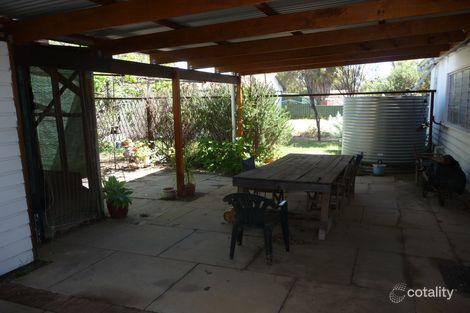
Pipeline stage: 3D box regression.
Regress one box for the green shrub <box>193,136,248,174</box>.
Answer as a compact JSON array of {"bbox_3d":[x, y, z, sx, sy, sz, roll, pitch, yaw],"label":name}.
[{"bbox_3d":[-0.356,-0.071,9.142,1.350,0.880,1.000,-2,9,-2],"label":"green shrub"}]

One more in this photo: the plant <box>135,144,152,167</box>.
[{"bbox_3d":[-2.604,-0.046,10.309,0.480,0.600,0.480,-4,9,-14],"label":"plant"}]

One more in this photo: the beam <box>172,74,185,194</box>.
[{"bbox_3d":[-1.037,-0.366,6.689,0.100,2.210,0.100,2,9,23],"label":"beam"}]

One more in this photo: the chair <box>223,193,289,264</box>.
[{"bbox_3d":[0.266,0.719,4.036,0.610,0.770,0.560,2,9,23],"label":"chair"}]

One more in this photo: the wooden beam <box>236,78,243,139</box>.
[{"bbox_3d":[0.144,-0.856,9.346,0.090,2.320,0.090,2,9,23],"label":"wooden beam"}]

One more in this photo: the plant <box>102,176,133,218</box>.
[{"bbox_3d":[-1.846,0.624,5.710,0.440,0.590,0.440,-5,9,-18],"label":"plant"}]

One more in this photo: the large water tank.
[{"bbox_3d":[3.866,-0.765,9.470,2.042,1.550,2.042,2,9,22],"label":"large water tank"}]

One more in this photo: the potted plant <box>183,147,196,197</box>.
[{"bbox_3d":[-0.878,0.260,6.862,0.280,0.910,0.280,-3,9,-7],"label":"potted plant"}]

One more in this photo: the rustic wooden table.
[{"bbox_3d":[1.005,0.493,5.498,1.200,0.740,2.250,2,9,23],"label":"rustic wooden table"}]

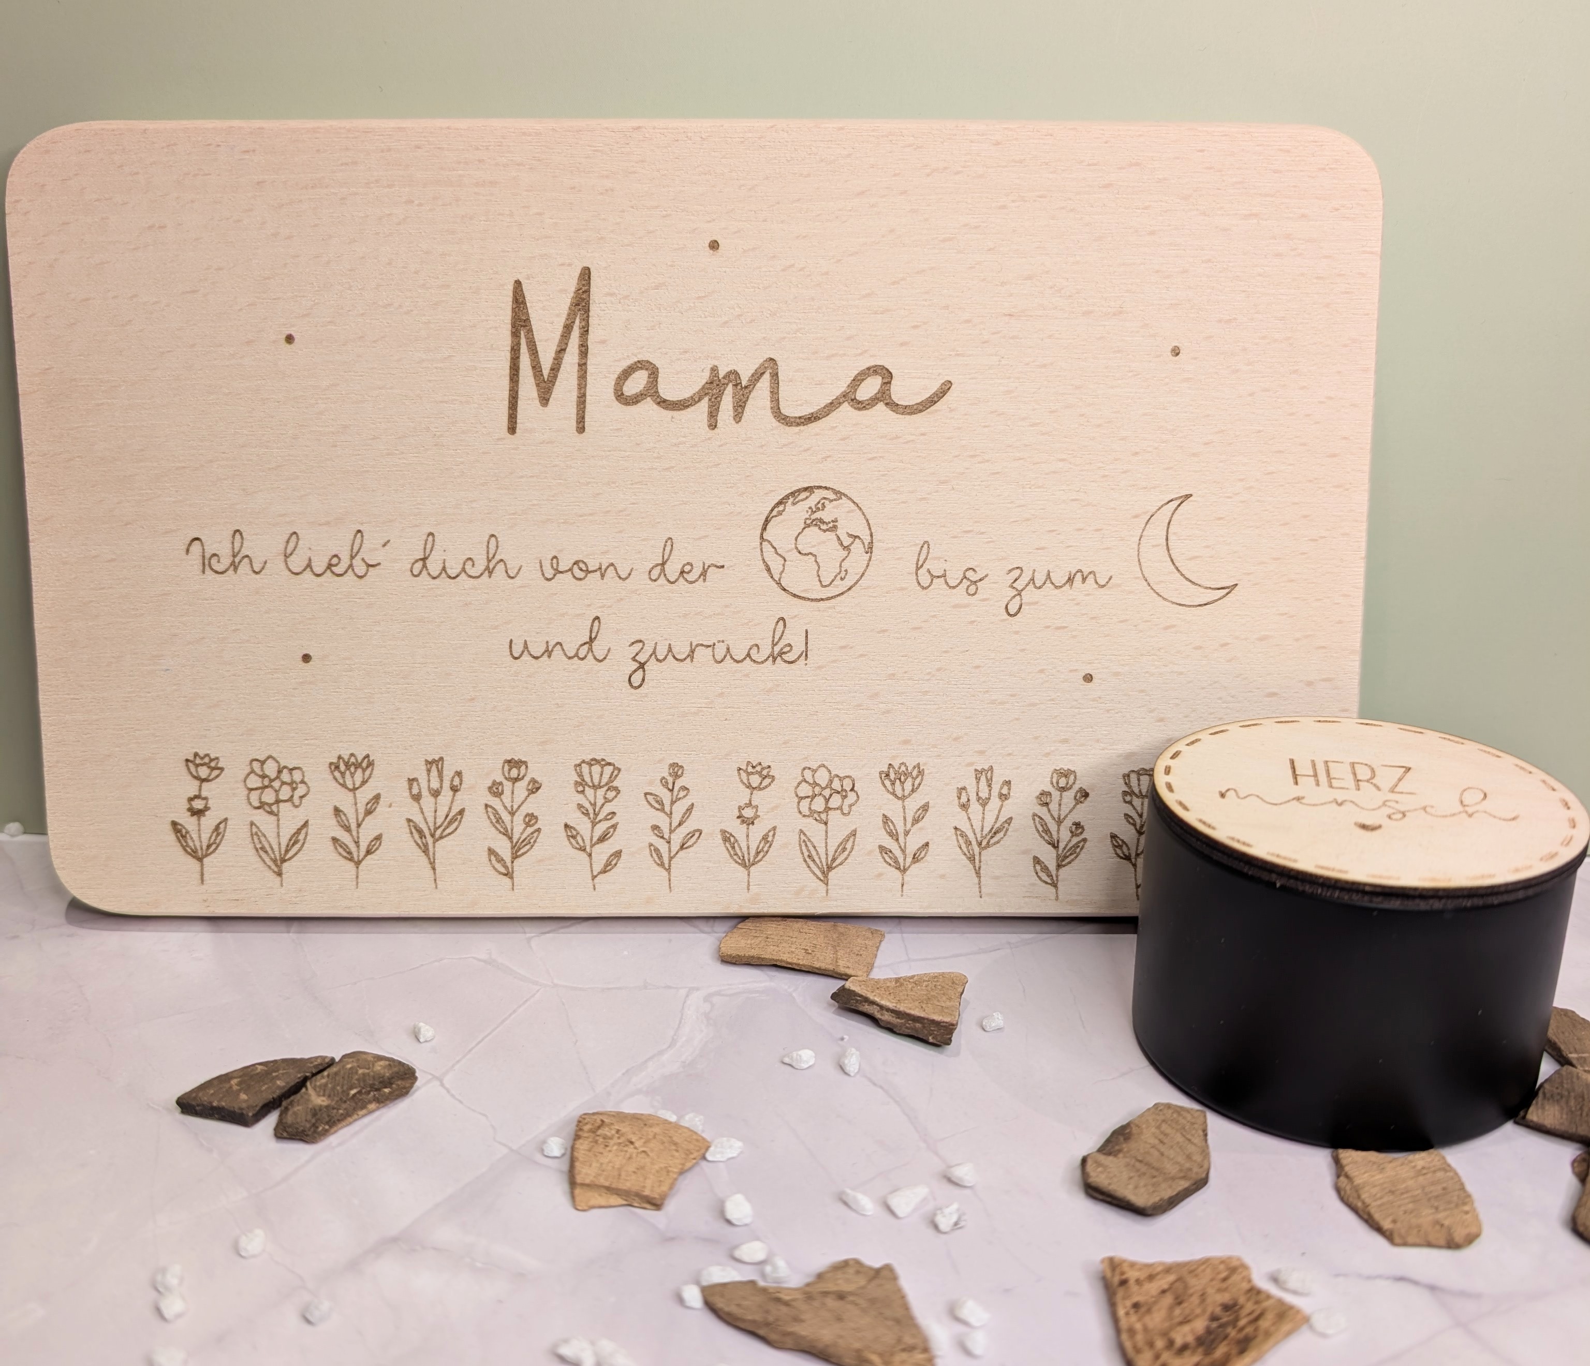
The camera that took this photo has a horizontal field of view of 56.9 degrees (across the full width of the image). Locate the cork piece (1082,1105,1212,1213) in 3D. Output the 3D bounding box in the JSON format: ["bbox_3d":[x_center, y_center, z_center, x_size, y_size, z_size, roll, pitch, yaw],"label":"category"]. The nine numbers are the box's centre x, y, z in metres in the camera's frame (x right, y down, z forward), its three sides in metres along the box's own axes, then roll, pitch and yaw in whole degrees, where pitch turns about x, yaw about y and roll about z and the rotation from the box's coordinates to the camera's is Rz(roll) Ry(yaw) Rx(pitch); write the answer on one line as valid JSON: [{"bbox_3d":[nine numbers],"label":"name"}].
[{"bbox_3d":[0.053,0.069,0.213,0.025,0.003,0.014,-19,27,-42],"label":"cork piece"}]

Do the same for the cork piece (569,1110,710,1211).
[{"bbox_3d":[-0.022,0.069,0.212,0.020,0.004,0.019,0,20,0],"label":"cork piece"}]

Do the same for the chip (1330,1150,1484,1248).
[{"bbox_3d":[0.084,0.071,0.203,0.017,0.004,0.016,1,20,3],"label":"chip"}]

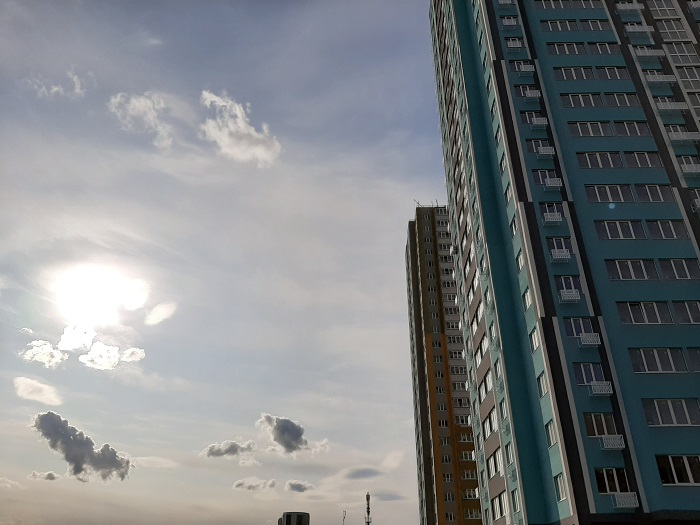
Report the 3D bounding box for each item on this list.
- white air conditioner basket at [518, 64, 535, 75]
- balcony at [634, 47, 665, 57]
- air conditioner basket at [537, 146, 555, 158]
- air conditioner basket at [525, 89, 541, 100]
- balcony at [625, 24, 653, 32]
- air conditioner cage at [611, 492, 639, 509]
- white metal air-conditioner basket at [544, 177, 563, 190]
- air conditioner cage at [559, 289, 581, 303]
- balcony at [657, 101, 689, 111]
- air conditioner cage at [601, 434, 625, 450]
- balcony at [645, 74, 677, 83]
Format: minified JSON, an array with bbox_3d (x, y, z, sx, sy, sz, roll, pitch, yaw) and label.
[{"bbox_3d":[14.351,-15.516,42.635,1.087,0.652,0.503,0,-30,1],"label":"white air conditioner basket"},{"bbox_3d":[24.320,-16.866,42.794,2.183,0.708,0.525,0,-30,1],"label":"balcony"},{"bbox_3d":[14.311,-7.984,38.431,1.114,0.615,0.528,0,-30,1],"label":"air conditioner basket"},{"bbox_3d":[14.344,-13.059,41.316,1.087,0.621,0.522,0,-30,1],"label":"air conditioner basket"},{"bbox_3d":[23.586,-18.817,42.877,2.166,0.702,0.501,0,-30,1],"label":"balcony"},{"bbox_3d":[14.341,12.430,27.452,1.115,0.673,0.525,0,-30,1],"label":"air conditioner cage"},{"bbox_3d":[14.508,-5.600,37.658,1.115,0.673,0.525,0,-30,1],"label":"white metal air-conditioner basket"},{"bbox_3d":[13.588,2.110,32.575,1.087,0.652,0.503,0,-30,1],"label":"air conditioner cage"},{"bbox_3d":[23.583,-11.264,38.559,2.166,0.702,0.501,0,-30,1],"label":"balcony"},{"bbox_3d":[14.392,9.906,28.880,1.115,0.673,0.525,0,-30,1],"label":"air conditioner cage"},{"bbox_3d":[24.327,-14.299,41.341,2.183,0.708,0.525,0,-30,1],"label":"balcony"}]

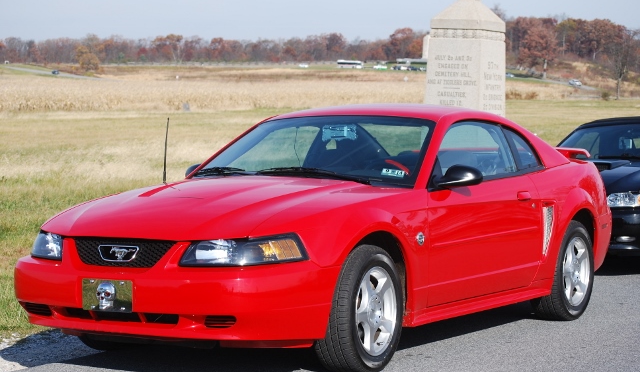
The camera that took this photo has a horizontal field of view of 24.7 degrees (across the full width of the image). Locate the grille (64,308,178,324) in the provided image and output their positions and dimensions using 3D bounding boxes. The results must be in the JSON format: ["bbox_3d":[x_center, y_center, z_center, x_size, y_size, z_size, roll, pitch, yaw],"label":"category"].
[{"bbox_3d":[-0.952,0.610,6.832,0.700,0.060,0.090,1,2,33],"label":"grille"}]

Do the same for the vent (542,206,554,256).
[{"bbox_3d":[1.404,0.270,8.957,0.050,0.310,0.120,1,2,42],"label":"vent"}]

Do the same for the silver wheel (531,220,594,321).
[{"bbox_3d":[1.567,0.547,9.464,0.230,0.650,0.650,0,2,32],"label":"silver wheel"}]

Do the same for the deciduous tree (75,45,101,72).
[{"bbox_3d":[-71.613,-39.322,450.000,8.000,8.500,8.000,0,3,0],"label":"deciduous tree"}]

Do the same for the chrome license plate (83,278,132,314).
[{"bbox_3d":[-1.001,0.513,6.842,0.305,0.152,0.030,0,2,32],"label":"chrome license plate"}]

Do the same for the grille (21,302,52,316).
[{"bbox_3d":[-1.387,0.602,7.201,0.190,0.060,0.060,1,2,39],"label":"grille"}]

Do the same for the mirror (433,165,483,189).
[{"bbox_3d":[0.744,-0.063,7.920,0.230,0.130,0.180,0,2,32],"label":"mirror"}]

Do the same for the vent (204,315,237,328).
[{"bbox_3d":[-0.444,0.618,6.676,0.180,0.062,0.050,0,1,24],"label":"vent"}]

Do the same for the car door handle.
[{"bbox_3d":[1.207,0.060,8.610,0.040,0.056,0.135,0,2,32],"label":"car door handle"}]

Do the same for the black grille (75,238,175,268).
[{"bbox_3d":[-0.947,0.318,6.926,0.640,0.140,0.090,0,2,32],"label":"black grille"}]

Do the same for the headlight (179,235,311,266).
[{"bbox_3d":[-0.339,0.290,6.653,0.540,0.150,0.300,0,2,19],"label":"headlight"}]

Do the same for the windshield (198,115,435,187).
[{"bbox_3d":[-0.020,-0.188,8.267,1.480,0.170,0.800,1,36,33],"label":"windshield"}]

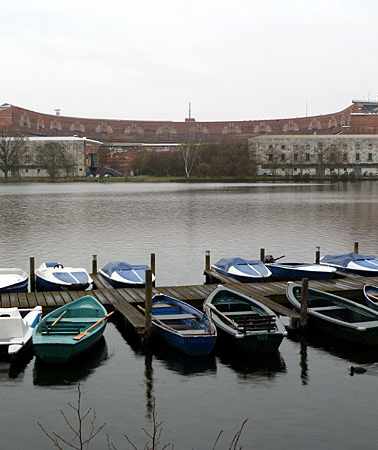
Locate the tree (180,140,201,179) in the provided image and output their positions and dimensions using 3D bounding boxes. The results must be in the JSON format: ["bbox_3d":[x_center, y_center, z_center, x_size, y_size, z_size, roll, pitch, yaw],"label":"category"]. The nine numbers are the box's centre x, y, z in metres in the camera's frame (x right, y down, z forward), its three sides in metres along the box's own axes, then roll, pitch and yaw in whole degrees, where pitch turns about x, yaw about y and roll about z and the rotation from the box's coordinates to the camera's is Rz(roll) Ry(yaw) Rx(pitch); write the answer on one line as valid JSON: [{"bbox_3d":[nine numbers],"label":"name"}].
[{"bbox_3d":[0.585,-24.364,270.946,7.927,14.088,7.764,0,4,0],"label":"tree"}]

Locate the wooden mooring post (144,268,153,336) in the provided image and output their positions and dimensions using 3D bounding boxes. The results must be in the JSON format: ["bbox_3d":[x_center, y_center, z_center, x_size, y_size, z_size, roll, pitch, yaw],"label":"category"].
[{"bbox_3d":[-0.882,1.807,16.198,0.160,1.650,0.160,0,4,0],"label":"wooden mooring post"}]

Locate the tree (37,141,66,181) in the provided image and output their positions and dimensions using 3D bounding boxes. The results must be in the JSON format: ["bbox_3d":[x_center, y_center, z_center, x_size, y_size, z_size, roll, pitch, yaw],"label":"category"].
[{"bbox_3d":[-51.046,-23.992,270.958,10.088,14.831,9.880,-1,4,-11],"label":"tree"}]

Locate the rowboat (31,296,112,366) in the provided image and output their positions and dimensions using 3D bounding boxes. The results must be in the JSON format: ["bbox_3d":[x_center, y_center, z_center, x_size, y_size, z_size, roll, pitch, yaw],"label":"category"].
[{"bbox_3d":[-2.611,2.319,16.491,1.460,0.740,4.100,0,4,3],"label":"rowboat"}]

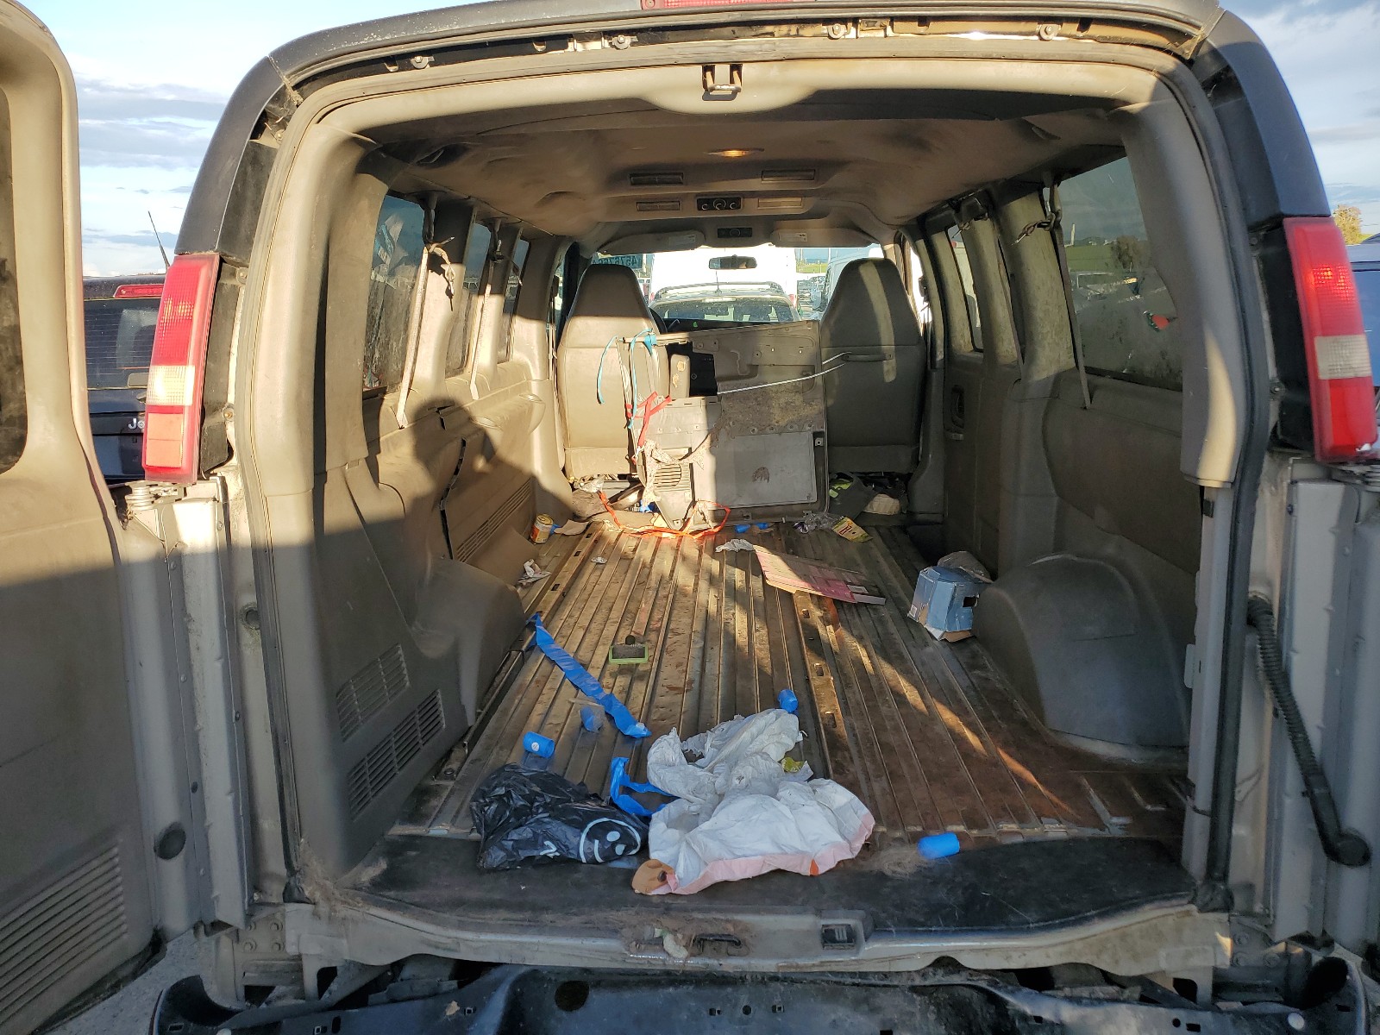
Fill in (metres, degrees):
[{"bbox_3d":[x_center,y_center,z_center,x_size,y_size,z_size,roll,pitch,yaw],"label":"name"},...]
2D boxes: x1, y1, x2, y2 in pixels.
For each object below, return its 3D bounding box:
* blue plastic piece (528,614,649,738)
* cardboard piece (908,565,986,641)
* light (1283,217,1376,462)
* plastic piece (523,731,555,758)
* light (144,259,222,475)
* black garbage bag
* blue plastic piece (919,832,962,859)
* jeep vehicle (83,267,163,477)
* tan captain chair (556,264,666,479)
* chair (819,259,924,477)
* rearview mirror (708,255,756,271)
[{"bbox_3d":[-0.301,0.411,2.841,0.085,0.045,0.995,-6,13,-22],"label":"blue plastic piece"},{"bbox_3d":[0.798,0.249,3.188,0.190,0.180,0.200,-4,12,-12],"label":"cardboard piece"},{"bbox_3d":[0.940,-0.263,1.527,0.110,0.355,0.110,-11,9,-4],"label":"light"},{"bbox_3d":[-0.342,0.514,2.339,0.067,0.047,0.047,5,13,31],"label":"plastic piece"},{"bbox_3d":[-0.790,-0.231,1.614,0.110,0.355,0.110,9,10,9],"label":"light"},{"bbox_3d":[-0.242,0.554,1.990,0.340,0.100,0.270,-1,11,3],"label":"black garbage bag"},{"bbox_3d":[0.450,0.591,1.867,0.072,0.042,0.042,-4,12,-14],"label":"blue plastic piece"},{"bbox_3d":[-2.210,-0.714,6.882,1.840,1.710,4.500,-1,13,3],"label":"jeep vehicle"},{"bbox_3d":[-0.338,-0.700,4.960,0.510,0.985,0.680,-1,11,3],"label":"tan captain chair"},{"bbox_3d":[0.820,-0.722,4.902,0.510,0.980,0.680,-1,11,3],"label":"chair"},{"bbox_3d":[0.227,-1.340,5.459,0.262,0.078,0.050,1,12,14],"label":"rearview mirror"}]

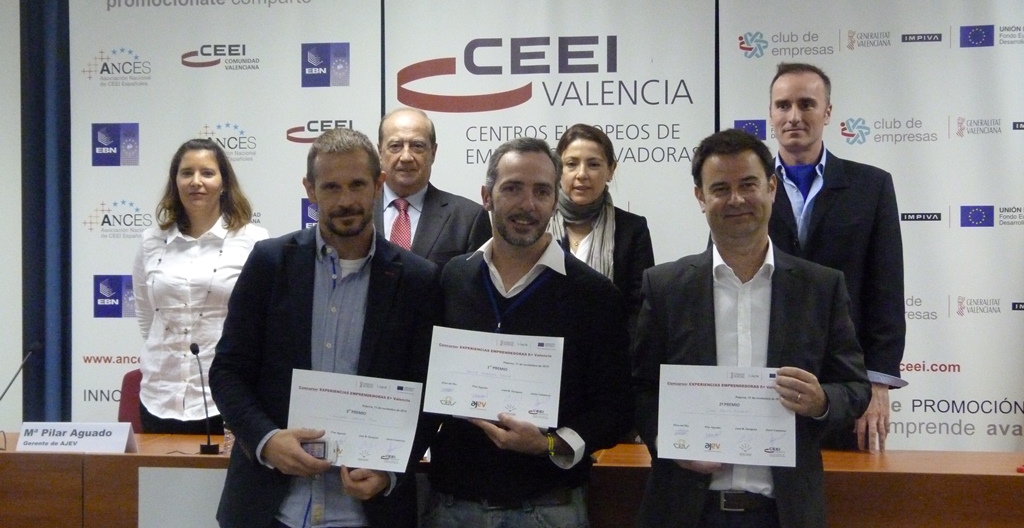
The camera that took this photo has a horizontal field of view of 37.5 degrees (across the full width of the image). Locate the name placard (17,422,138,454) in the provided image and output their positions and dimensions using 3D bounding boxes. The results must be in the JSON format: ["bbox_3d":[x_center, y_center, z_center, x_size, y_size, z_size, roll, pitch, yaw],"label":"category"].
[{"bbox_3d":[-1.164,0.465,4.040,0.295,0.080,0.080,0,1,5],"label":"name placard"}]

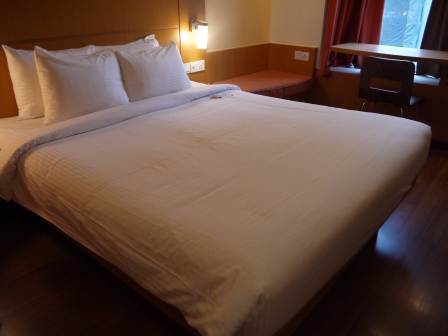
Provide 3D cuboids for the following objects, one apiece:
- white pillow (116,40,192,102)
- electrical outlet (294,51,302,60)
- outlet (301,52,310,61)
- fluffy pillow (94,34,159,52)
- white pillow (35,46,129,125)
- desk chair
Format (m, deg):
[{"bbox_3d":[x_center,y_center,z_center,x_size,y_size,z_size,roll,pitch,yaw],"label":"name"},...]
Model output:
[{"bbox_3d":[-0.463,-0.673,2.487,0.170,0.390,0.550,3,21,42],"label":"white pillow"},{"bbox_3d":[0.764,-1.149,3.707,0.084,0.084,0.012,20,32,35],"label":"electrical outlet"},{"bbox_3d":[0.827,-1.123,3.661,0.084,0.084,0.012,20,32,35],"label":"outlet"},{"bbox_3d":[-0.648,-0.689,2.484,0.160,0.400,0.560,6,23,41],"label":"fluffy pillow"},{"bbox_3d":[-0.811,-0.494,2.108,0.170,0.390,0.560,3,21,42],"label":"white pillow"},{"bbox_3d":[1.344,-0.504,2.984,0.420,0.780,0.470,20,32,35],"label":"desk chair"}]

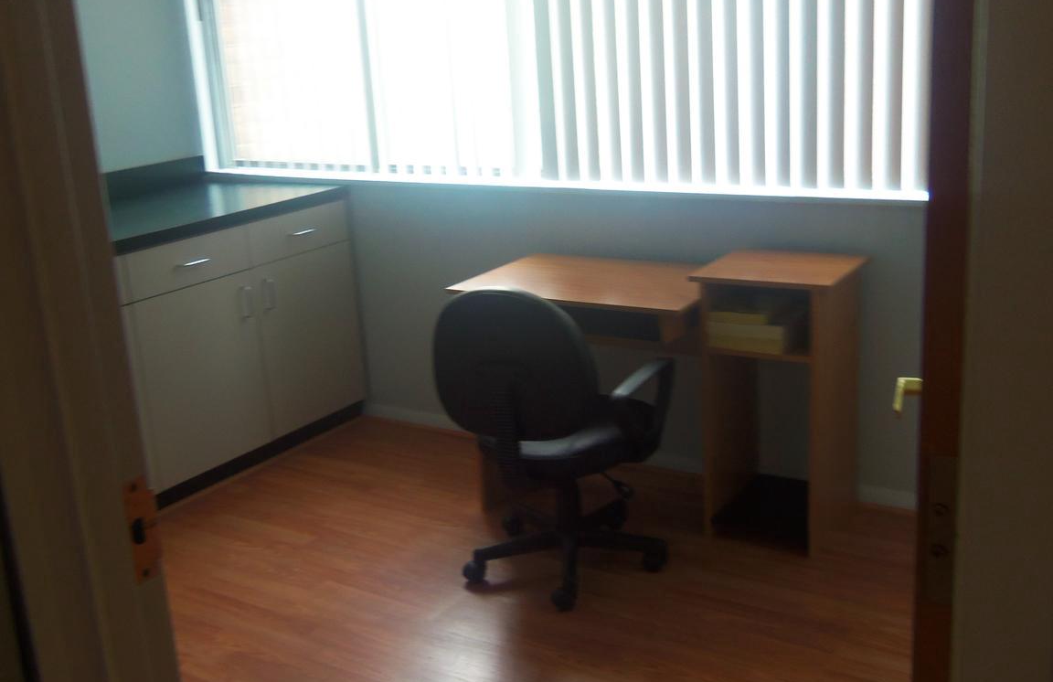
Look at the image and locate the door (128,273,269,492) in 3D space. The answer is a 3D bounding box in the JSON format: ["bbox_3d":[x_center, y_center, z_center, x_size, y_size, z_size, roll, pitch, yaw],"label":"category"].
[{"bbox_3d":[-1.100,0.131,3.919,0.025,0.651,0.520,7,19,32],"label":"door"}]

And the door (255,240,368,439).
[{"bbox_3d":[-0.820,-0.004,4.334,0.025,0.651,0.511,7,19,32],"label":"door"}]

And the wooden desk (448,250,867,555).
[{"bbox_3d":[0.404,0.147,3.512,1.175,0.784,0.555,7,19,32],"label":"wooden desk"}]

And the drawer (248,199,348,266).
[{"bbox_3d":[-0.845,-0.399,4.225,0.030,0.161,0.505,7,19,32],"label":"drawer"}]

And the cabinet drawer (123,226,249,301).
[{"bbox_3d":[-1.123,-0.264,3.812,0.030,0.161,0.523,7,19,32],"label":"cabinet drawer"}]

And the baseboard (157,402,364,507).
[{"bbox_3d":[-0.966,0.406,4.209,0.020,0.064,1.076,7,19,32],"label":"baseboard"}]

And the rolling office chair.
[{"bbox_3d":[0.105,0.223,3.174,0.623,0.859,0.623,7,19,32],"label":"rolling office chair"}]

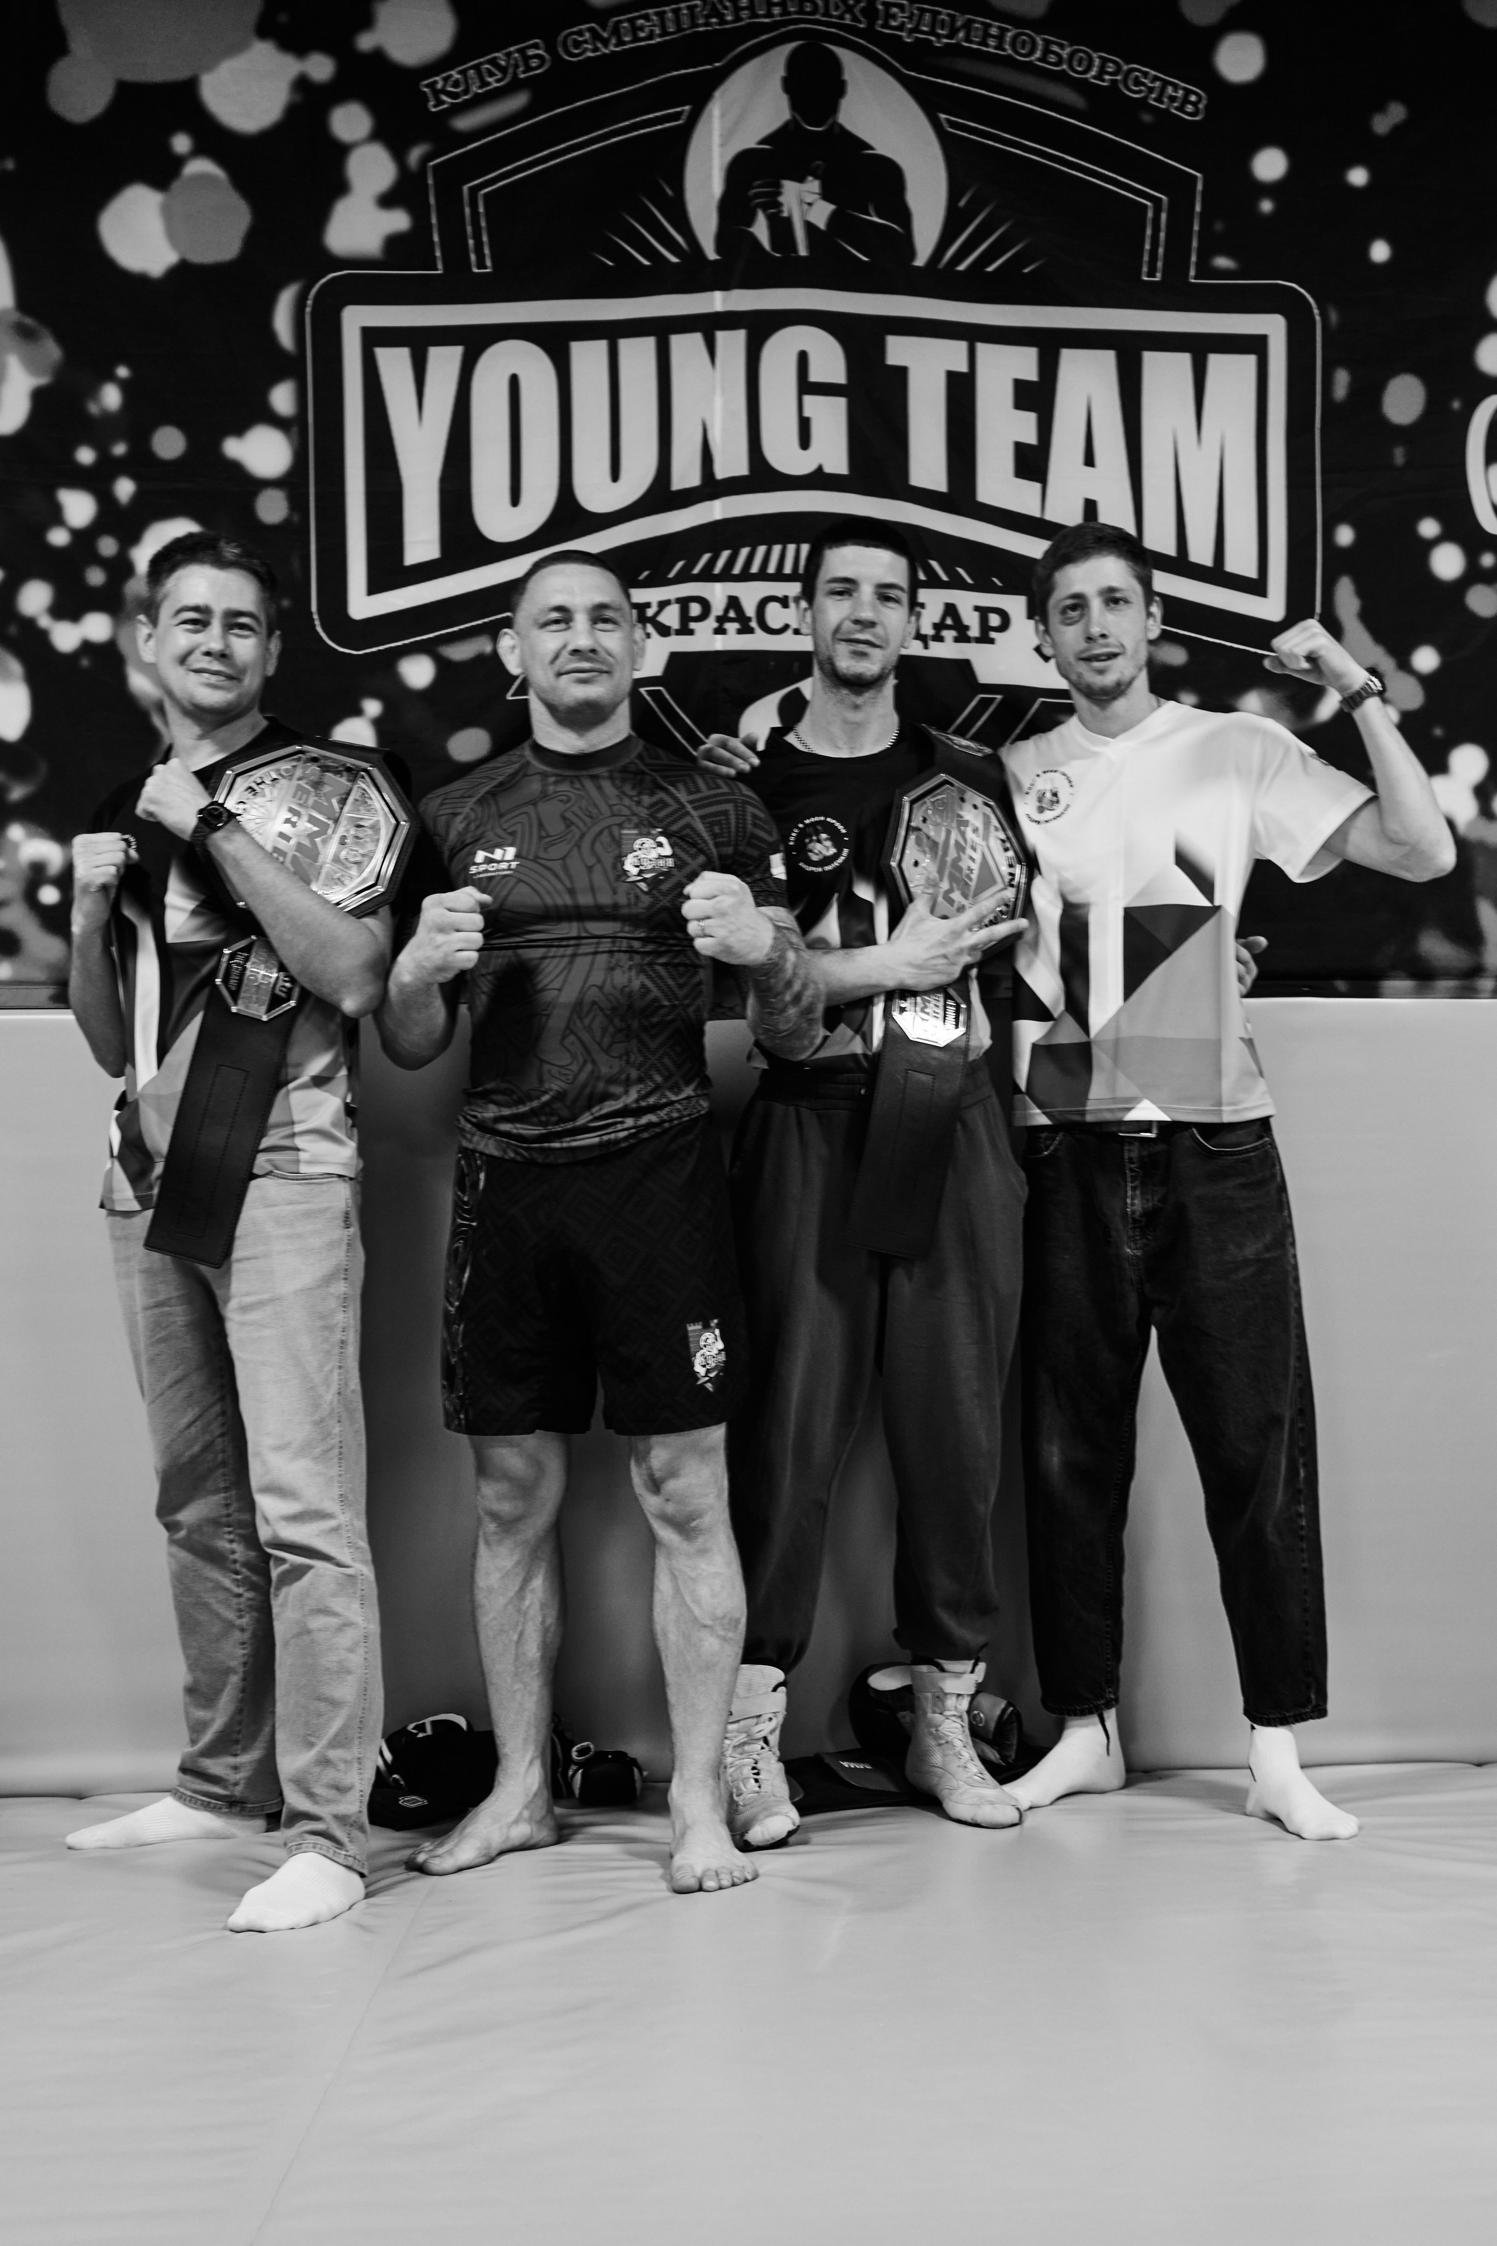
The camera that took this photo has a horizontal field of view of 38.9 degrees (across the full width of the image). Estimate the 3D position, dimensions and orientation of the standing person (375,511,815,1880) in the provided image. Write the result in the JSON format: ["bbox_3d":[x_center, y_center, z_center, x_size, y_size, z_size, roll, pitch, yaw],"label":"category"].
[{"bbox_3d":[-0.200,0.118,2.820,0.600,1.770,0.460,-1,3,-3],"label":"standing person"}]

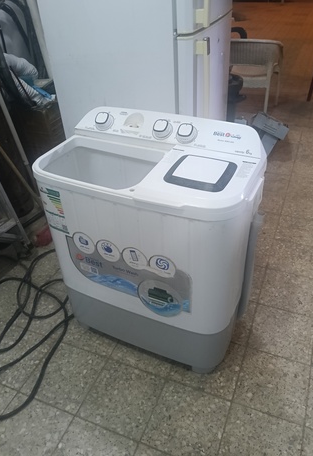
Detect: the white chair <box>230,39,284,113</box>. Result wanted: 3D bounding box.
[{"bbox_3d":[1.069,-1.710,3.941,0.550,0.720,0.530,15,39,26],"label":"white chair"}]

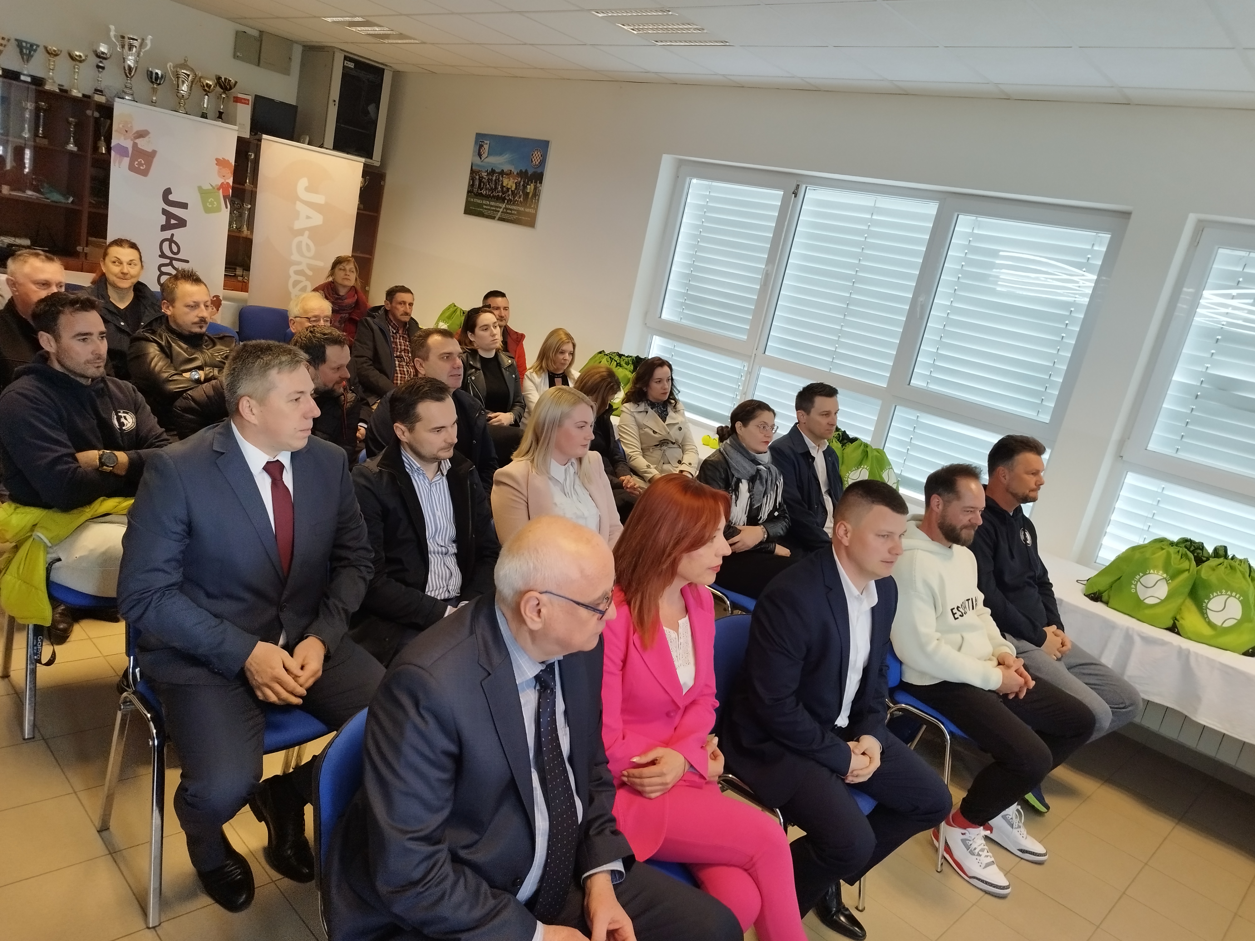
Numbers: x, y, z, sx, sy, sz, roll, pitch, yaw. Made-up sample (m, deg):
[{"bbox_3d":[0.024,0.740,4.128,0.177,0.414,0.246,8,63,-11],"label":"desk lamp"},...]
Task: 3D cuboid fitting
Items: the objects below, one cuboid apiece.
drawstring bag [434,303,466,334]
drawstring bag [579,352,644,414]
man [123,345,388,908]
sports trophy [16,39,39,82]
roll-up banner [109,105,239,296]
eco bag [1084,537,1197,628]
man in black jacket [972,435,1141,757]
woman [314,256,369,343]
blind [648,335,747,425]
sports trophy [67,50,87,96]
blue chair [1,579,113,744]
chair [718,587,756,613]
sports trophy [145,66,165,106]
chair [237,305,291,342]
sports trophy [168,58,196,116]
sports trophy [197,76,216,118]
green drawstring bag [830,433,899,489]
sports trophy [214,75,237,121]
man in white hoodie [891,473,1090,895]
[{"bbox_3d":[-1.357,-1.132,7.042,0.370,0.330,0.220,24,18,40],"label":"drawstring bag"},{"bbox_3d":[-0.069,-0.555,5.804,0.400,0.340,0.260,24,18,40],"label":"drawstring bag"},{"bbox_3d":[-0.865,0.389,2.277,0.680,1.370,0.620,22,17,36],"label":"man"},{"bbox_3d":[-4.298,-2.926,6.492,0.170,0.300,0.170,24,18,40],"label":"sports trophy"},{"bbox_3d":[-3.412,-1.575,6.758,0.150,2.070,0.850,24,18,40],"label":"roll-up banner"},{"bbox_3d":[2.147,0.432,3.750,0.370,0.330,0.200,24,18,40],"label":"eco bag"},{"bbox_3d":[1.562,0.597,3.496,0.790,1.380,0.550,24,18,40],"label":"man in black jacket"},{"bbox_3d":[-2.006,-0.845,6.429,0.520,1.280,0.680,-1,18,-41],"label":"woman"},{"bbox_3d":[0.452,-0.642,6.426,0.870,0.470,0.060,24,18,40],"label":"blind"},{"bbox_3d":[-4.260,-3.076,7.025,0.135,0.335,0.135,24,18,40],"label":"sports trophy"},{"bbox_3d":[-1.784,0.351,3.063,0.560,0.820,0.530,24,18,40],"label":"blue chair"},{"bbox_3d":[0.403,0.526,3.912,0.570,0.850,0.530,24,18,40],"label":"chair"},{"bbox_3d":[-3.709,-2.986,7.132,0.150,0.345,0.150,24,18,40],"label":"sports trophy"},{"bbox_3d":[-2.425,-0.675,6.365,0.550,0.820,0.520,24,18,40],"label":"chair"},{"bbox_3d":[-3.561,-3.051,7.264,0.170,0.464,0.235,24,18,40],"label":"sports trophy"},{"bbox_3d":[-3.588,-3.143,7.727,0.145,0.400,0.145,24,18,40],"label":"sports trophy"},{"bbox_3d":[1.255,-0.003,4.692,0.390,0.350,0.240,21,16,32],"label":"green drawstring bag"},{"bbox_3d":[-3.481,-3.172,7.830,0.170,0.450,0.170,24,18,40],"label":"sports trophy"},{"bbox_3d":[1.256,0.691,3.247,0.830,1.310,0.550,24,18,40],"label":"man in white hoodie"}]

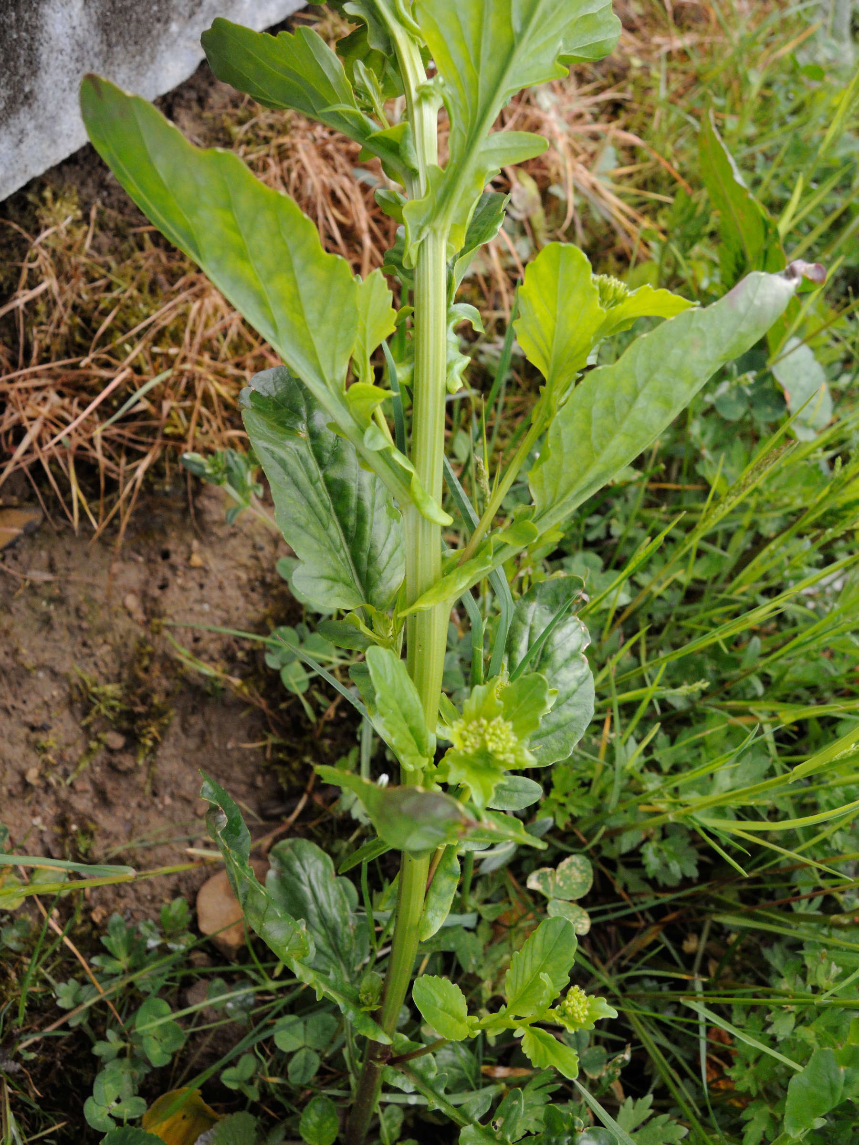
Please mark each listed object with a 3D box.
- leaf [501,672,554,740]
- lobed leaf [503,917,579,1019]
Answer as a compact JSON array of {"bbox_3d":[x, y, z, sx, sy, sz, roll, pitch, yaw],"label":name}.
[{"bbox_3d":[0.035,0.048,0.333,0.015,0.006,0.024,33,80,15],"label":"leaf"},{"bbox_3d":[0.045,0.163,0.381,0.024,0.008,0.044,36,86,15],"label":"lobed leaf"}]

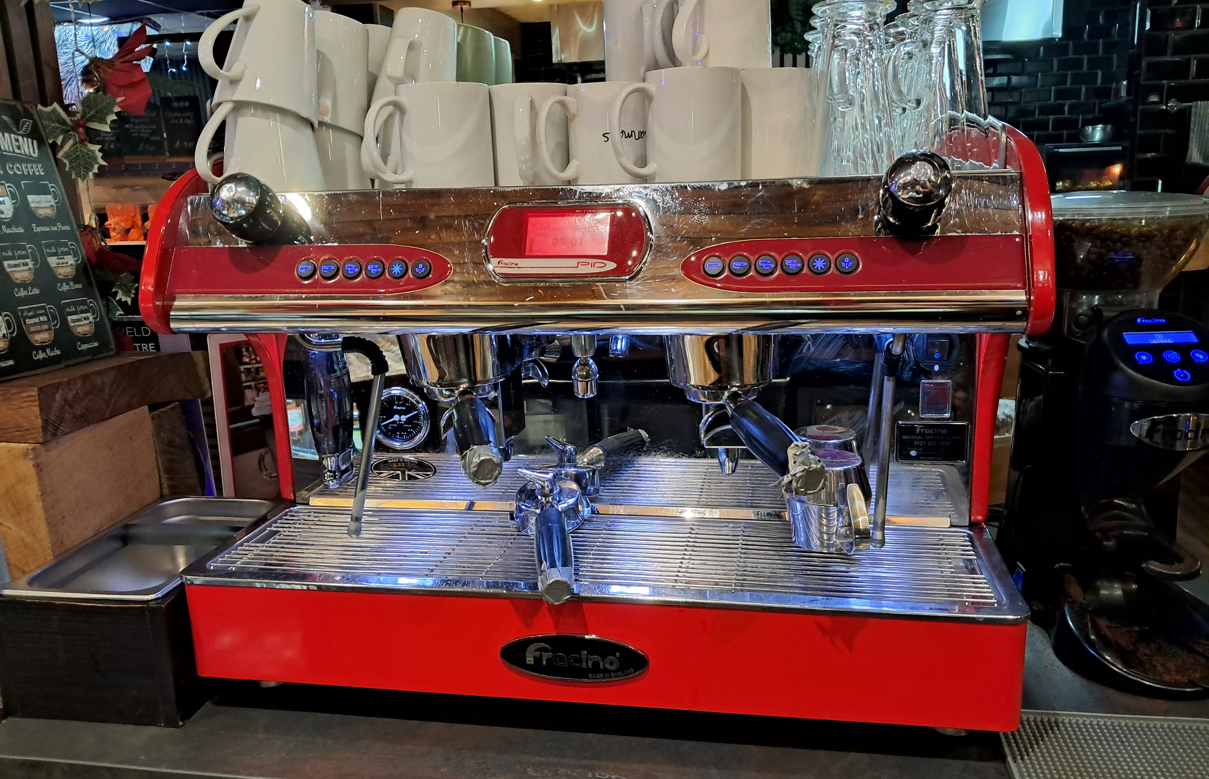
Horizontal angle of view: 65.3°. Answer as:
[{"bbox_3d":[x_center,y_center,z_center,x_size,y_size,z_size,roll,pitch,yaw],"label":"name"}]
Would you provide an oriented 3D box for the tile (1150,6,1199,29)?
[{"bbox_3d":[2.501,-1.632,4.154,0.200,0.100,0.010,1,13,13],"label":"tile"}]

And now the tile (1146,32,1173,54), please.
[{"bbox_3d":[2.456,-1.531,4.188,0.098,0.100,0.010,1,13,13],"label":"tile"}]

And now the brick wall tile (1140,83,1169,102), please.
[{"bbox_3d":[2.463,-1.323,4.235,0.098,0.100,0.010,1,13,13],"label":"brick wall tile"}]

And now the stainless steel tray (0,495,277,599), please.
[{"bbox_3d":[-0.457,0.175,0.975,0.164,0.050,0.264,0,13,6],"label":"stainless steel tray"}]

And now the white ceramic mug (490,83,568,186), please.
[{"bbox_3d":[-0.065,-0.225,0.837,0.080,0.088,0.112,-1,13,3],"label":"white ceramic mug"}]

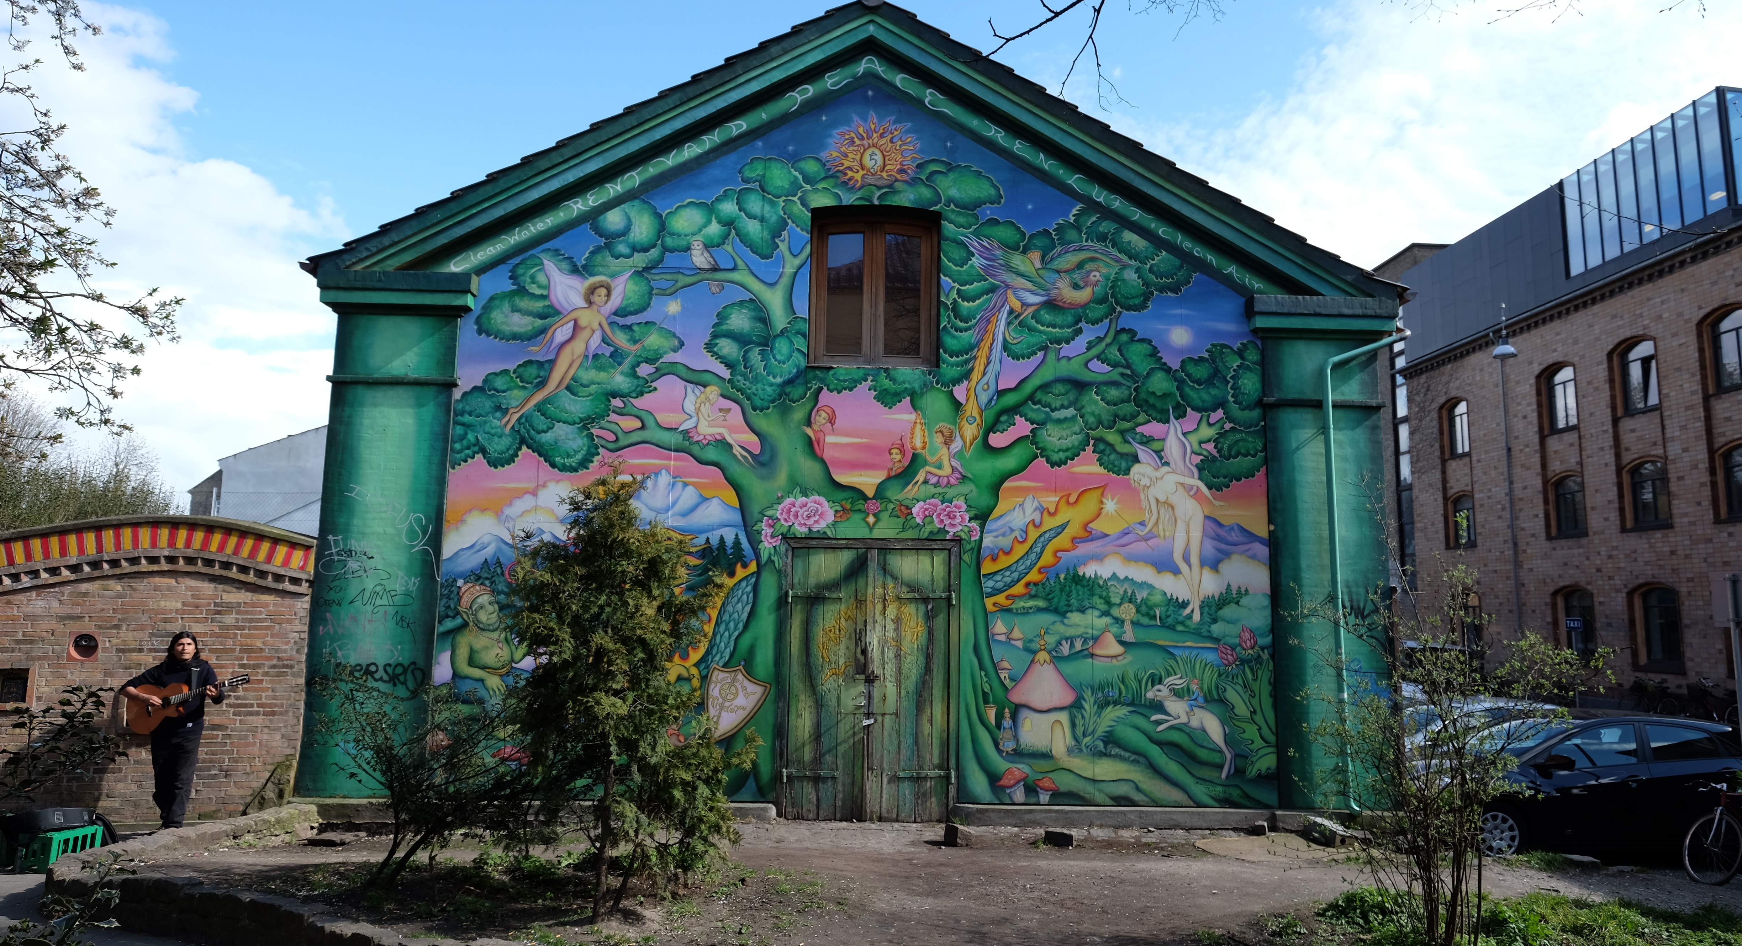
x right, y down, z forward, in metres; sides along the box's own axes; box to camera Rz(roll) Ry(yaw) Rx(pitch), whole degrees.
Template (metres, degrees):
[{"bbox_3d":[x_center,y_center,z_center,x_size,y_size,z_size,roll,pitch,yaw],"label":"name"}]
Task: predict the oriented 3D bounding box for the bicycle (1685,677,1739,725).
[{"bbox_3d":[16.883,4.726,21.300,0.600,1.080,1.780,1,-8,1],"label":"bicycle"}]

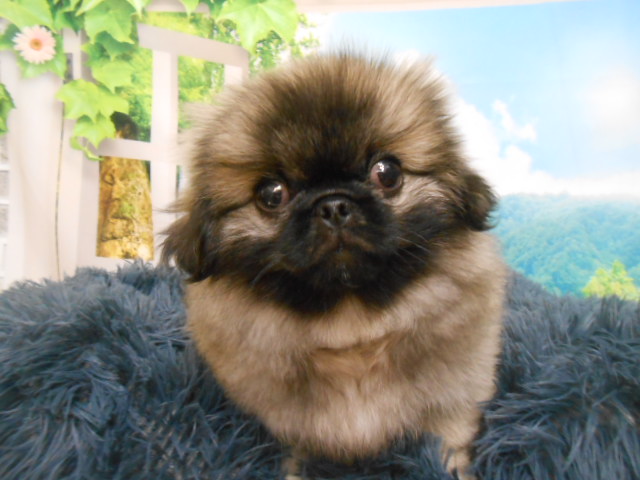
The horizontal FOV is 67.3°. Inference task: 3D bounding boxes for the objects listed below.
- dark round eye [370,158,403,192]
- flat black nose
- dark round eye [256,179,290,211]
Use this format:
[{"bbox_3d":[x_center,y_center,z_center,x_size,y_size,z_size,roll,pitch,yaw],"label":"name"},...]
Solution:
[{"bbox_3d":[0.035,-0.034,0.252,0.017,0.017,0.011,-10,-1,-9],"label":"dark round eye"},{"bbox_3d":[0.007,-0.014,0.240,0.018,0.016,0.011,-9,-3,-1],"label":"flat black nose"},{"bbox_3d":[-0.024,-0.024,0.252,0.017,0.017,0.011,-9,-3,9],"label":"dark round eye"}]

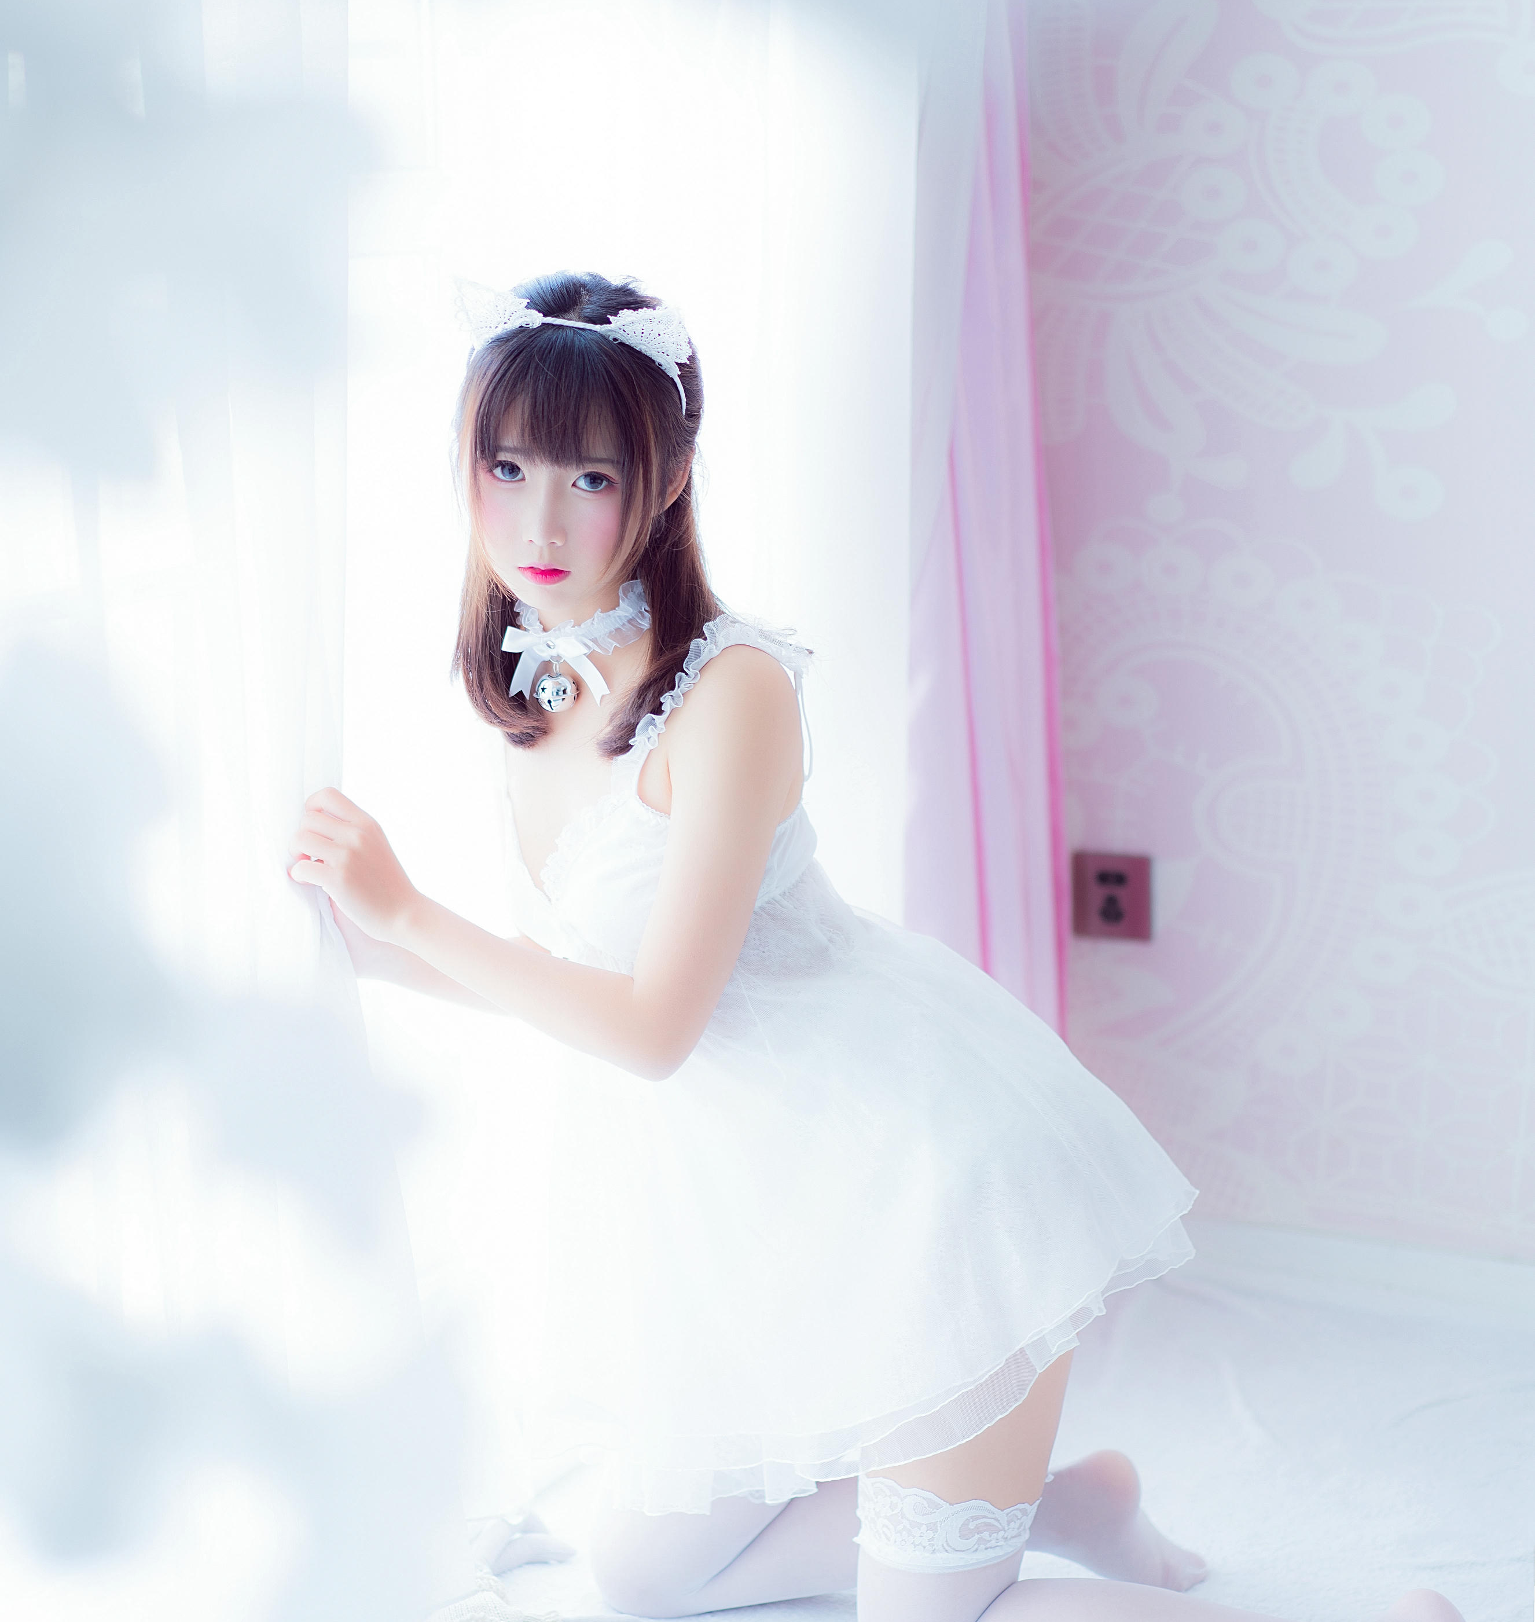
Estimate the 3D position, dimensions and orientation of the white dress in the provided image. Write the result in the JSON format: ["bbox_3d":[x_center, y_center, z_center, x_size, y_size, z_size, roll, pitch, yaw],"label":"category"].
[{"bbox_3d":[0.047,0.177,2.500,0.460,0.590,0.400,-16,16,-25],"label":"white dress"}]

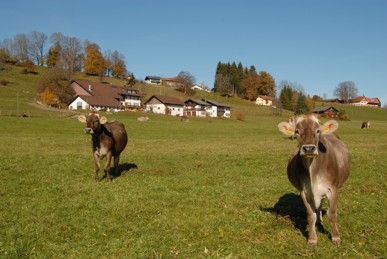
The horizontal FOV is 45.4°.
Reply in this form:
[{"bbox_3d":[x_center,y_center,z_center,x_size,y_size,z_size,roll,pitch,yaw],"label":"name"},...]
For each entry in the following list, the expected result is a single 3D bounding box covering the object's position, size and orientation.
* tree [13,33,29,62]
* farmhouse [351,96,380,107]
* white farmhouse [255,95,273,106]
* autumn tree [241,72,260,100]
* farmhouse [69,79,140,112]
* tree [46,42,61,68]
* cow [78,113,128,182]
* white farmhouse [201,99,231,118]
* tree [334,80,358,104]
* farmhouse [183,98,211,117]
[{"bbox_3d":[-106.536,-49.419,285.000,9.900,18.200,9.900,1,2,0],"label":"tree"},{"bbox_3d":[137.511,-22.385,370.000,23.000,8.200,13.000,0,2,12],"label":"farmhouse"},{"bbox_3d":[55.229,-22.403,360.000,8.500,7.800,9.500,2,2,41],"label":"white farmhouse"},{"bbox_3d":[43.723,-32.984,355.000,15.300,21.500,15.300,1,2,0],"label":"autumn tree"},{"bbox_3d":[-36.949,-13.959,190.000,31.000,11.800,16.000,-2,3,-43],"label":"farmhouse"},{"bbox_3d":[-78.652,-41.573,260.000,8.000,14.800,8.000,-1,2,-17],"label":"tree"},{"bbox_3d":[-2.090,0.400,11.000,0.800,1.480,2.150,1,2,5],"label":"cow"},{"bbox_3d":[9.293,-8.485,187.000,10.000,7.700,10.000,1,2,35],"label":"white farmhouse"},{"bbox_3d":[135.545,-33.222,410.000,21.300,20.400,21.300,1,2,0],"label":"tree"},{"bbox_3d":[1.642,-8.868,190.000,9.000,7.400,9.000,1,2,35],"label":"farmhouse"}]

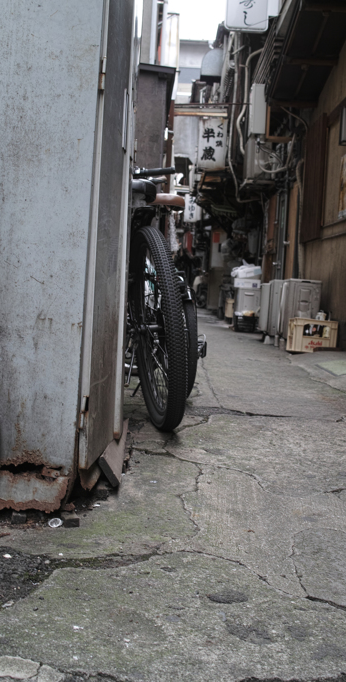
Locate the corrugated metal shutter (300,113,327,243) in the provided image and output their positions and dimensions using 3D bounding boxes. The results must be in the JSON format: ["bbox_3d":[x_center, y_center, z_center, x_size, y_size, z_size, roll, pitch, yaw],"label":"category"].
[{"bbox_3d":[1.394,-1.598,7.956,0.070,1.200,0.930,3,4,-1],"label":"corrugated metal shutter"}]

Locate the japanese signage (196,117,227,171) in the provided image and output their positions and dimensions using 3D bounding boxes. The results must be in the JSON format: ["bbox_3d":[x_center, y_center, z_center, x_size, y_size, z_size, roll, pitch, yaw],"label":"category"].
[{"bbox_3d":[0.544,-2.737,11.110,0.390,0.710,0.220,3,4,-1],"label":"japanese signage"}]

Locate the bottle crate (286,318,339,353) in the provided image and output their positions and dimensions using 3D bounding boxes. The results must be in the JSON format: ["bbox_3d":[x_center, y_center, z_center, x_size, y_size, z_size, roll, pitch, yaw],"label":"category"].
[{"bbox_3d":[1.242,-0.051,7.112,0.385,0.288,0.325,3,4,-1],"label":"bottle crate"}]

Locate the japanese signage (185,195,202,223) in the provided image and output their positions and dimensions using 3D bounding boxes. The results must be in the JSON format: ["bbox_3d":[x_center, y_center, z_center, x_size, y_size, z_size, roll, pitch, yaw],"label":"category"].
[{"bbox_3d":[0.458,-3.003,18.100,0.360,0.630,0.200,3,4,-1],"label":"japanese signage"}]

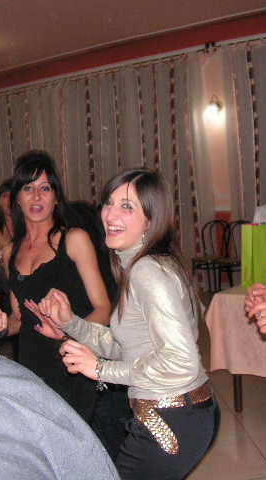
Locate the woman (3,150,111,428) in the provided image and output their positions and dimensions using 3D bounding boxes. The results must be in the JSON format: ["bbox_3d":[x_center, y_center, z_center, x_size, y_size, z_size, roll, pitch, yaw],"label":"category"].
[{"bbox_3d":[-0.263,0.454,2.380,0.480,1.580,0.400,-3,5,15],"label":"woman"}]

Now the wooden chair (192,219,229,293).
[{"bbox_3d":[0.943,0.226,8.050,0.410,0.880,0.460,0,6,38],"label":"wooden chair"}]

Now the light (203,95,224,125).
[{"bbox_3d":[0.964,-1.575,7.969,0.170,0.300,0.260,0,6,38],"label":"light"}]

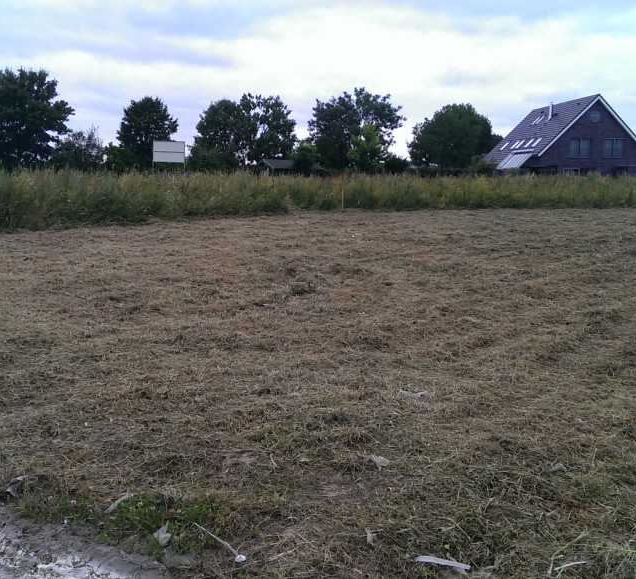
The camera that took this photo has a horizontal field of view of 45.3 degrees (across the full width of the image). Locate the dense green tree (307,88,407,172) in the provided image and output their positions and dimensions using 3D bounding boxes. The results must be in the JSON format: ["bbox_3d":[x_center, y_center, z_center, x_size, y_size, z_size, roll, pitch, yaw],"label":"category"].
[{"bbox_3d":[3.702,-14.237,72.697,9.220,10.020,8.760,0,8,3],"label":"dense green tree"}]

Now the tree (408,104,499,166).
[{"bbox_3d":[12.901,-13.416,72.819,8.560,8.360,7.800,0,8,0],"label":"tree"}]

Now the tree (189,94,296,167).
[{"bbox_3d":[-7.244,-14.269,74.715,10.470,9.490,8.500,0,8,0],"label":"tree"}]

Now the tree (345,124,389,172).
[{"bbox_3d":[4.076,-10.701,63.113,3.490,5.840,3.490,0,8,0],"label":"tree"}]

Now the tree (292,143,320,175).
[{"bbox_3d":[-0.921,-9.605,61.254,2.260,4.210,2.260,0,8,0],"label":"tree"}]

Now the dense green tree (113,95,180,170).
[{"bbox_3d":[-15.110,-12.600,66.875,5.430,8.490,5.160,-2,9,-12],"label":"dense green tree"}]

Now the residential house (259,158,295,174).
[{"bbox_3d":[-2.343,-9.769,66.284,5.300,3.060,3.800,-3,9,-20],"label":"residential house"}]

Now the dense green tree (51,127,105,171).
[{"bbox_3d":[-21.674,-11.648,69.038,4.910,5.970,4.600,0,8,0],"label":"dense green tree"}]

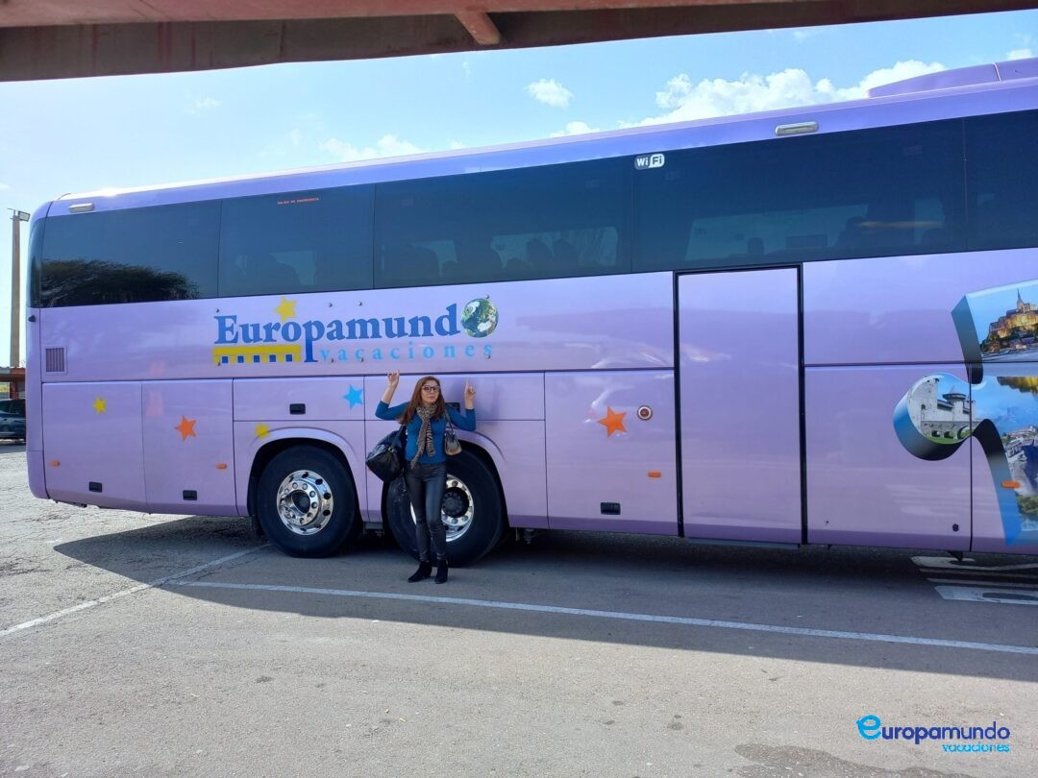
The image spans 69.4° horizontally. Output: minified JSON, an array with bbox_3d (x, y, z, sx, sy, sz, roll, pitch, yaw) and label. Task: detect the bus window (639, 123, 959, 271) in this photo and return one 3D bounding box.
[{"bbox_3d":[2.010,-1.407,5.594,2.316,0.951,0.060,-1,-4,18],"label":"bus window"}]

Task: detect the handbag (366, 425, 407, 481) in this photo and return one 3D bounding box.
[{"bbox_3d":[-1.067,0.516,6.050,0.340,0.440,0.240,-1,-1,30],"label":"handbag"}]

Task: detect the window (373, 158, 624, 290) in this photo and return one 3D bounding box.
[{"bbox_3d":[-0.180,-1.377,6.321,2.304,0.954,0.060,-1,-4,18],"label":"window"}]

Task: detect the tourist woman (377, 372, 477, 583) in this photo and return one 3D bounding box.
[{"bbox_3d":[-0.725,0.707,6.049,0.780,1.662,0.400,-1,0,3],"label":"tourist woman"}]

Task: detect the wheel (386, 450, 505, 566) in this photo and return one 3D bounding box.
[{"bbox_3d":[-0.583,1.023,6.612,1.035,1.035,0.300,-1,0,18],"label":"wheel"}]

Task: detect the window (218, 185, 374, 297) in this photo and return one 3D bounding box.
[{"bbox_3d":[-2.066,-1.360,6.947,1.673,0.948,0.060,-1,-4,18],"label":"window"}]

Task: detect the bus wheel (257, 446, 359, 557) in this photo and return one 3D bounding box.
[{"bbox_3d":[-1.911,1.040,7.053,1.035,1.035,0.300,-1,0,18],"label":"bus wheel"}]

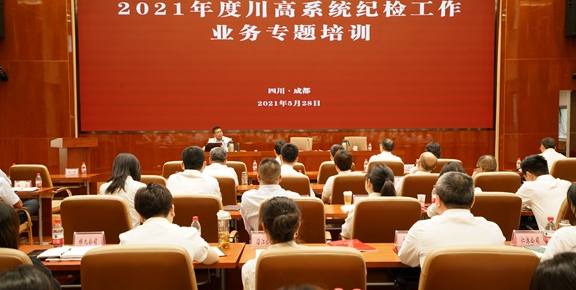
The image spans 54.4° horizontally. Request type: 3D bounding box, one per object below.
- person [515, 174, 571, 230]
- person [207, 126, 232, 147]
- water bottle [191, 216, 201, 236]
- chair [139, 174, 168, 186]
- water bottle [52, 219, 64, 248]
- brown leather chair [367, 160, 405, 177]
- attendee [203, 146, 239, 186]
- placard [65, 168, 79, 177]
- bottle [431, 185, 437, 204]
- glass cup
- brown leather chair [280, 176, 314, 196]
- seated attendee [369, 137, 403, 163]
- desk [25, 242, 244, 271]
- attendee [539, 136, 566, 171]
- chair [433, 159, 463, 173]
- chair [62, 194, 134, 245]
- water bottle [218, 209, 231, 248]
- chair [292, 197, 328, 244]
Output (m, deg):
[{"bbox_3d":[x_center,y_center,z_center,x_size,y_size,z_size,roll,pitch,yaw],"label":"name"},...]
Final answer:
[{"bbox_3d":[1.996,0.684,4.293,0.480,1.200,0.720,-1,4,-19],"label":"person"},{"bbox_3d":[-1.339,0.263,10.931,0.520,1.240,0.800,-1,3,-4],"label":"person"},{"bbox_3d":[-0.560,0.516,3.400,0.065,0.168,0.065,0,3,-1],"label":"water bottle"},{"bbox_3d":[-1.357,0.757,5.500,0.630,1.000,0.640,0,3,-1],"label":"chair"},{"bbox_3d":[-1.384,0.522,3.376,0.065,0.168,0.065,0,3,-1],"label":"water bottle"},{"bbox_3d":[1.212,0.662,7.180,0.600,0.970,0.620,0,3,-1],"label":"brown leather chair"},{"bbox_3d":[-0.735,0.645,6.254,0.460,1.250,0.750,0,2,0],"label":"attendee"},{"bbox_3d":[-2.701,0.353,6.987,0.180,0.095,0.075,0,3,-1],"label":"placard"},{"bbox_3d":[1.257,0.430,4.767,0.063,0.172,0.063,0,3,-1],"label":"bottle"},{"bbox_3d":[0.535,0.510,5.047,0.080,0.125,0.080,0,2,0],"label":"glass cup"},{"bbox_3d":[-0.017,0.740,5.481,0.620,0.970,0.620,0,3,-1],"label":"brown leather chair"},{"bbox_3d":[1.215,0.535,7.100,0.480,1.250,0.700,0,3,-2],"label":"seated attendee"},{"bbox_3d":[-0.966,0.987,3.139,1.420,0.750,0.450,0,3,-1],"label":"desk"},{"bbox_3d":[3.331,0.512,7.208,0.500,1.230,0.780,-1,3,-6],"label":"attendee"},{"bbox_3d":[1.850,0.640,7.008,0.620,0.970,0.620,0,3,-1],"label":"chair"},{"bbox_3d":[-1.430,0.858,4.461,0.640,0.980,0.630,0,2,0],"label":"chair"},{"bbox_3d":[-0.381,0.504,3.340,0.073,0.230,0.073,0,3,-1],"label":"water bottle"},{"bbox_3d":[0.027,0.826,4.032,0.600,0.970,0.620,0,3,-1],"label":"chair"}]

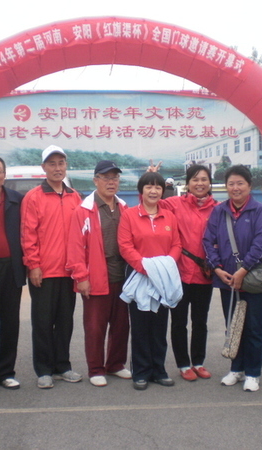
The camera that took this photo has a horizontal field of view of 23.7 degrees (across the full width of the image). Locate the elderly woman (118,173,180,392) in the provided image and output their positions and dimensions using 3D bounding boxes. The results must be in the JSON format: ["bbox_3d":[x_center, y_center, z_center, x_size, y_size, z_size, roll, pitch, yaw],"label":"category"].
[{"bbox_3d":[0.145,0.405,4.650,0.500,1.600,0.360,0,4,-5],"label":"elderly woman"}]

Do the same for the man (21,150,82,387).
[{"bbox_3d":[-0.590,0.300,4.690,0.460,1.780,0.330,-1,4,-20],"label":"man"}]

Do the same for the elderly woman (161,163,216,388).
[{"bbox_3d":[0.421,0.360,4.820,0.530,1.650,0.340,-1,4,-8],"label":"elderly woman"}]

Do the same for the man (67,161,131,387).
[{"bbox_3d":[-0.239,0.350,4.740,0.490,1.690,0.340,-2,4,-24],"label":"man"}]

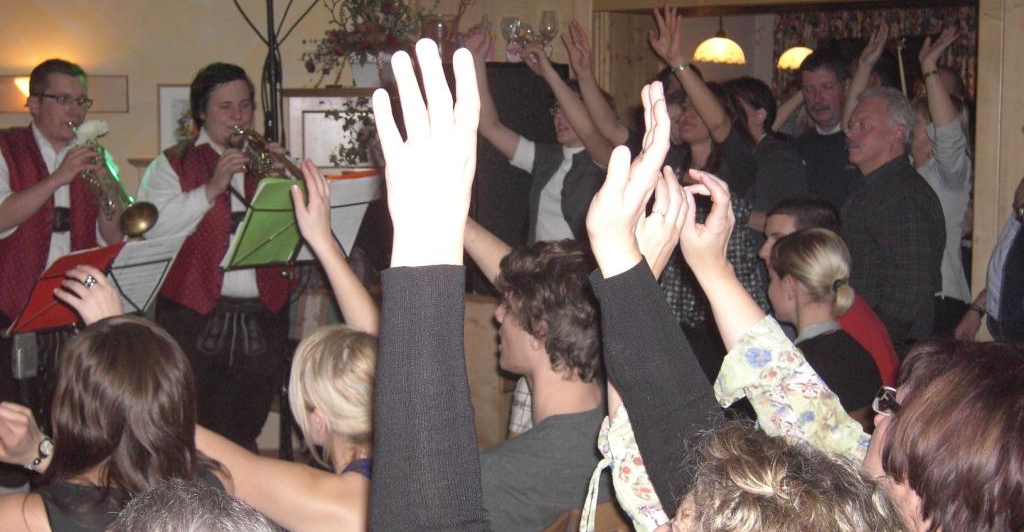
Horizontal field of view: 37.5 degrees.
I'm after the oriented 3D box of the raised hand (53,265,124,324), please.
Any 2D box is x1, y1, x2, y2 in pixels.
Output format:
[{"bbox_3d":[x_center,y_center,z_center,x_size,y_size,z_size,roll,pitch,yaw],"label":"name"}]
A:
[{"bbox_3d":[-0.686,0.050,2.450,0.110,0.100,0.090,-4,8,-30],"label":"raised hand"}]

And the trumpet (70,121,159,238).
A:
[{"bbox_3d":[-1.185,-0.260,4.366,0.130,0.165,0.490,-6,42,-42],"label":"trumpet"}]

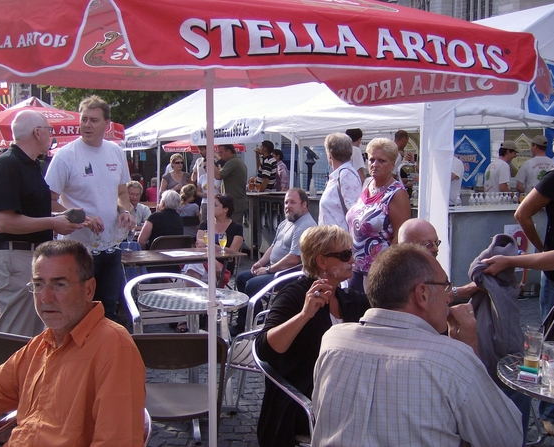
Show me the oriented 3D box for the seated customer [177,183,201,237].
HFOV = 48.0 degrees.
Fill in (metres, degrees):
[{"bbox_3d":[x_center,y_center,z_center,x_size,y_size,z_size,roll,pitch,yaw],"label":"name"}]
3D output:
[{"bbox_3d":[-1.097,0.144,7.801,0.460,1.230,0.780,1,6,9],"label":"seated customer"}]

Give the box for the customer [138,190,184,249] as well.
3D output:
[{"bbox_3d":[-1.191,0.275,6.200,0.500,1.220,0.750,-3,6,-30],"label":"customer"}]

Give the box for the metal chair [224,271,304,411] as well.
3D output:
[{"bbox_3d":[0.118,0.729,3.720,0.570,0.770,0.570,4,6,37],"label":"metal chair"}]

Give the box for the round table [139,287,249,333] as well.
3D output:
[{"bbox_3d":[-0.459,0.775,3.511,0.608,0.712,0.608,0,5,0],"label":"round table"}]

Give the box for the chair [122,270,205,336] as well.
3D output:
[{"bbox_3d":[-0.622,0.730,3.741,0.580,0.760,0.570,-3,6,-28],"label":"chair"}]

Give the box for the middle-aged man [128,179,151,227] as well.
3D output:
[{"bbox_3d":[-1.511,0.204,6.696,0.500,1.270,0.750,-1,5,-9],"label":"middle-aged man"}]

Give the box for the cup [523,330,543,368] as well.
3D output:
[{"bbox_3d":[0.951,0.466,2.314,0.071,0.126,0.071,0,5,0],"label":"cup"}]

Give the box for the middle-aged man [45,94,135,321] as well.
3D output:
[{"bbox_3d":[-1.061,0.241,3.540,0.530,1.870,0.380,-2,6,-23],"label":"middle-aged man"}]

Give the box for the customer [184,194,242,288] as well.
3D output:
[{"bbox_3d":[-0.551,0.344,5.403,0.500,1.230,0.800,3,6,30],"label":"customer"}]

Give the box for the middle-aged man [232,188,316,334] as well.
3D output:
[{"bbox_3d":[0.004,0.339,5.560,0.920,1.280,0.600,-4,7,-34],"label":"middle-aged man"}]

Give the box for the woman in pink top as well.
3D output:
[{"bbox_3d":[0.636,0.306,3.898,0.470,1.670,0.330,4,7,37],"label":"woman in pink top"}]

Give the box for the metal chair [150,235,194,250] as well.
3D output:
[{"bbox_3d":[-1.090,0.495,6.429,0.460,0.800,0.480,-1,6,-11],"label":"metal chair"}]

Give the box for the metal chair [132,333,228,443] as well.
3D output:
[{"bbox_3d":[-0.449,0.841,2.896,0.450,0.800,0.480,0,6,0],"label":"metal chair"}]

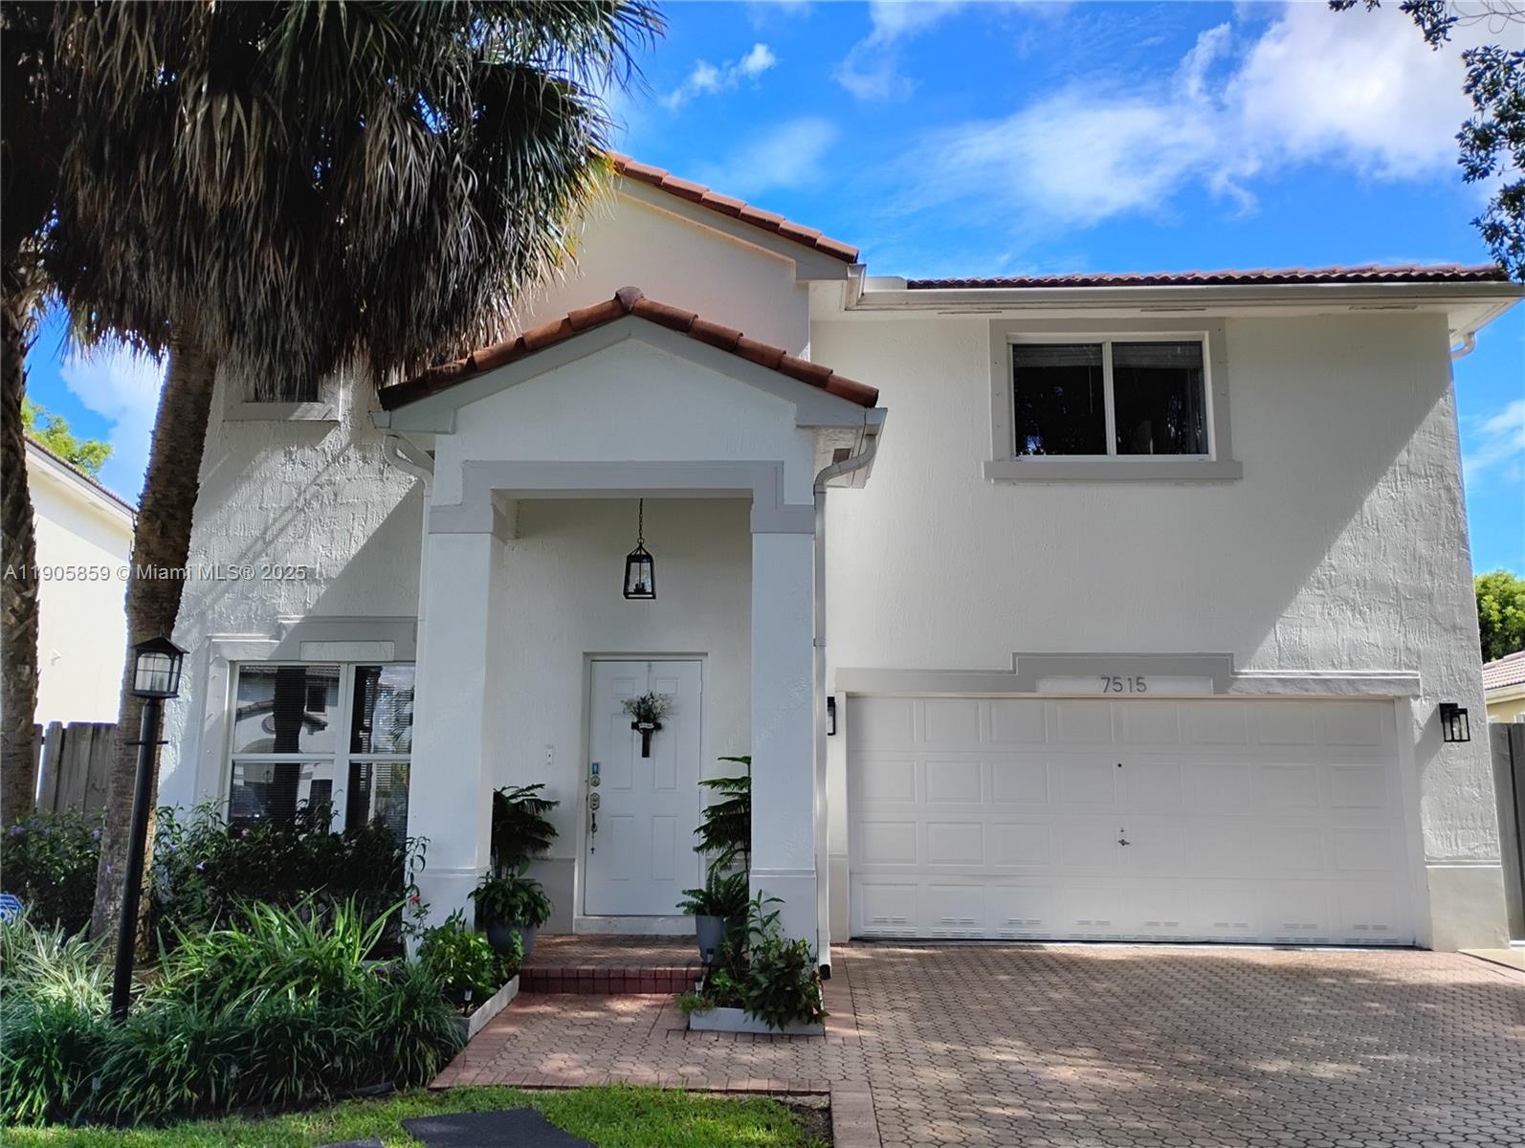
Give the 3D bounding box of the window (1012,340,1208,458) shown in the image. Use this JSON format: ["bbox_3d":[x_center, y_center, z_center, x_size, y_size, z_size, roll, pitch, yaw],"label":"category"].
[{"bbox_3d":[3.249,-1.664,11.560,1.860,1.240,0.100,0,-10,3],"label":"window"}]

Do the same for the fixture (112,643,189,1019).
[{"bbox_3d":[-3.566,1.438,7.084,0.250,2.200,0.250,2,-10,-9],"label":"fixture"}]

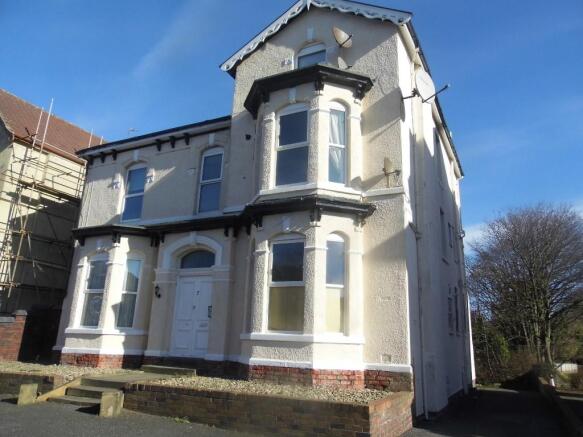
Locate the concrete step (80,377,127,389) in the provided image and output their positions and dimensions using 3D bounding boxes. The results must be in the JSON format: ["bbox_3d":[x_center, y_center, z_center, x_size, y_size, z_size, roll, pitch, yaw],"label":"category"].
[{"bbox_3d":[-3.759,3.417,8.709,1.287,0.134,0.360,-6,-17,26],"label":"concrete step"}]

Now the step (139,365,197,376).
[{"bbox_3d":[-2.813,3.637,10.060,1.584,0.149,0.403,-5,-17,25],"label":"step"}]

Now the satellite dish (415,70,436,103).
[{"bbox_3d":[2.974,-2.908,9.345,0.720,0.739,0.192,13,-19,-36],"label":"satellite dish"}]

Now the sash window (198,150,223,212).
[{"bbox_3d":[-2.276,-1.080,11.964,0.751,1.943,0.140,-6,-17,26],"label":"sash window"}]

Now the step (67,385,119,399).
[{"bbox_3d":[-3.727,3.380,8.126,1.181,0.131,0.413,-5,-17,25],"label":"step"}]

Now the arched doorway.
[{"bbox_3d":[-2.507,2.149,10.903,1.354,2.784,0.365,-5,-17,25],"label":"arched doorway"}]

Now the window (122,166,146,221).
[{"bbox_3d":[-4.941,-0.799,13.260,0.834,1.814,0.140,-6,-17,26],"label":"window"}]

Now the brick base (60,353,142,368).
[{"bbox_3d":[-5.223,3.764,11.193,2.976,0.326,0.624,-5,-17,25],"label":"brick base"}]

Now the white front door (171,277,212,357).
[{"bbox_3d":[-2.697,2.635,11.430,1.231,2.115,0.140,-6,-17,26],"label":"white front door"}]

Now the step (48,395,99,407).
[{"bbox_3d":[-3.818,3.361,7.718,1.286,0.077,0.422,-5,-17,25],"label":"step"}]

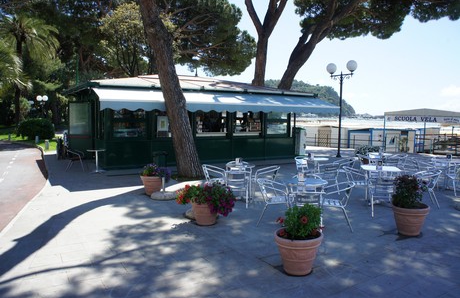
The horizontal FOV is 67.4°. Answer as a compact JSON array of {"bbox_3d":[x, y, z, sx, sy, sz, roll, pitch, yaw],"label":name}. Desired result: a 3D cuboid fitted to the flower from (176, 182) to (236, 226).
[{"bbox_3d":[-0.404,0.921,5.865,1.011,0.678,0.809,0,5,0],"label":"flower"}]

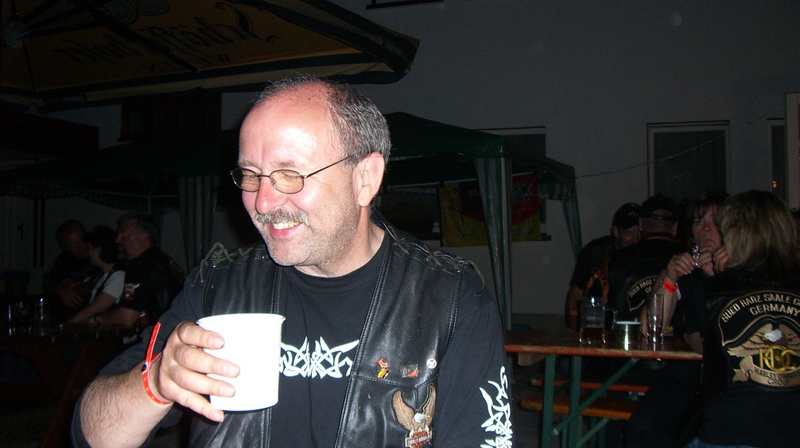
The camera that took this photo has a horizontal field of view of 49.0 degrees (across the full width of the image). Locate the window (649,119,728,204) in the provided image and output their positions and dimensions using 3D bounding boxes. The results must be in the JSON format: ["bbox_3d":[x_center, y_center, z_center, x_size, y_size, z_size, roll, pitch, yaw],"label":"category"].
[{"bbox_3d":[3.830,-0.610,11.660,1.060,1.500,0.150,-1,-1,19],"label":"window"}]

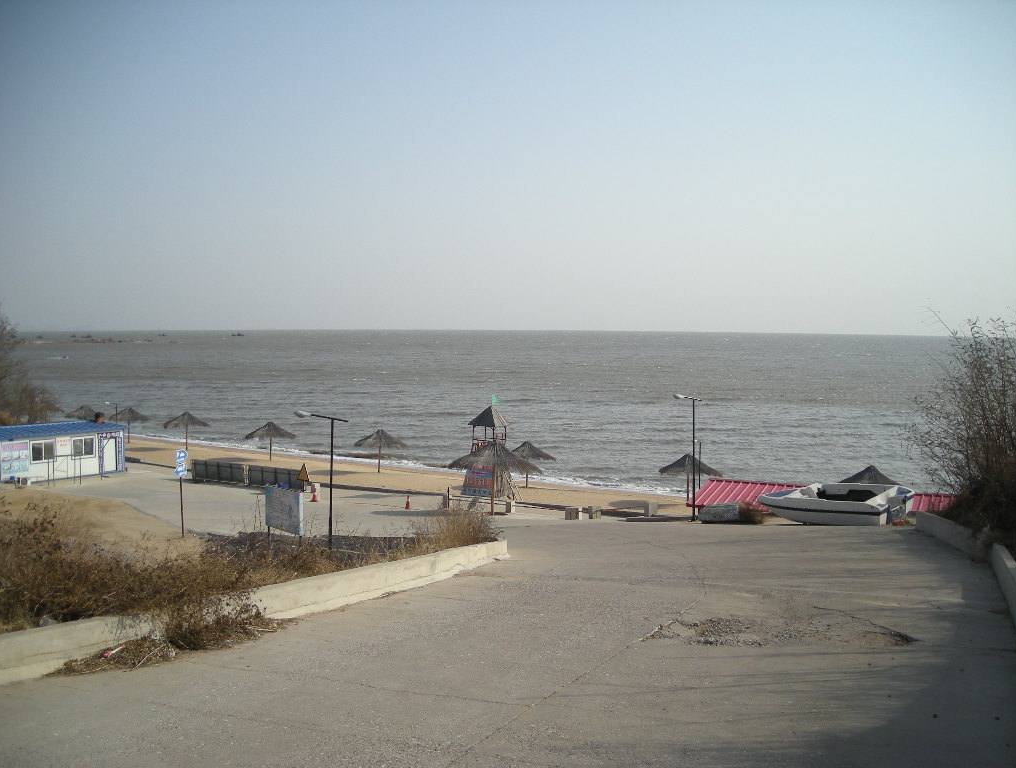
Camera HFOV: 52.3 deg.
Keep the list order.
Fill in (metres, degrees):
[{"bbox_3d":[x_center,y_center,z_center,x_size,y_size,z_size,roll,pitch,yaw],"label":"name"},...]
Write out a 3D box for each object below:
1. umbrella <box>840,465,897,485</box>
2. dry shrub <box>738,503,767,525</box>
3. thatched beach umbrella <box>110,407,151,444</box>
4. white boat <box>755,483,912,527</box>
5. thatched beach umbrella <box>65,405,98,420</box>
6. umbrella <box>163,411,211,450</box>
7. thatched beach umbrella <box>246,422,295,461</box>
[{"bbox_3d":[20.037,6.079,57.086,3.800,3.200,3.800,0,3,0],"label":"umbrella"},{"bbox_3d":[9.948,5.291,42.300,1.150,0.920,1.000,0,3,0],"label":"dry shrub"},{"bbox_3d":[-31.510,3.450,86.060,3.410,2.920,3.410,0,3,0],"label":"thatched beach umbrella"},{"bbox_3d":[11.000,4.170,36.000,5.300,0.950,2.050,3,4,45],"label":"white boat"},{"bbox_3d":[-40.822,3.655,100.086,3.800,3.200,3.800,0,3,0],"label":"thatched beach umbrella"},{"bbox_3d":[-24.650,3.610,79.470,3.520,2.920,3.520,0,3,0],"label":"umbrella"},{"bbox_3d":[-16.720,4.060,73.000,3.540,2.760,3.540,0,3,0],"label":"thatched beach umbrella"}]

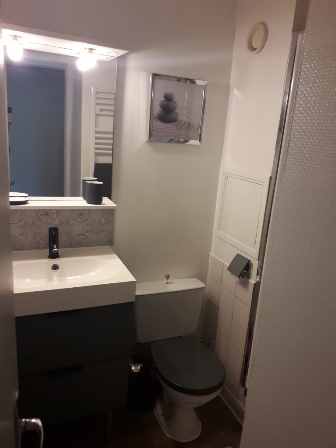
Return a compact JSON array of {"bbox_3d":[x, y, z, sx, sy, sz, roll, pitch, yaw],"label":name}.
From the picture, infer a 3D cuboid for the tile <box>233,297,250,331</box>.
[{"bbox_3d":[0.429,0.523,2.028,0.012,0.151,0.152,-2,16,-24],"label":"tile"}]

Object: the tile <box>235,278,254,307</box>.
[{"bbox_3d":[0.441,0.377,1.990,0.012,0.151,0.152,-2,16,-24],"label":"tile"}]

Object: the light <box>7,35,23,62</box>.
[{"bbox_3d":[-0.656,-0.759,1.513,0.062,0.094,0.062,-2,16,-24],"label":"light"}]

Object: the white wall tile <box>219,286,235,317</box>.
[{"bbox_3d":[0.364,0.479,2.139,0.010,0.150,0.150,-2,15,-24],"label":"white wall tile"}]

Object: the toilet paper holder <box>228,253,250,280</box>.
[{"bbox_3d":[0.393,0.243,1.952,0.074,0.115,0.130,-2,15,-24],"label":"toilet paper holder"}]

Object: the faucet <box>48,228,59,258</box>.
[{"bbox_3d":[-0.551,0.102,1.706,0.050,0.157,0.130,-2,15,-24],"label":"faucet"}]

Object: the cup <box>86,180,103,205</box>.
[{"bbox_3d":[-0.377,-0.158,1.792,0.083,0.107,0.083,-2,15,-24],"label":"cup"}]

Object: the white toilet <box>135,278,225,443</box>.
[{"bbox_3d":[0.072,0.781,2.018,0.440,0.724,0.630,-2,16,-24],"label":"white toilet"}]

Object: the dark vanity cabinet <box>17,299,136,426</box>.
[{"bbox_3d":[-0.546,0.576,1.738,0.600,0.575,0.470,-2,15,-24],"label":"dark vanity cabinet"}]

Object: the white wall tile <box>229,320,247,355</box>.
[{"bbox_3d":[0.413,0.665,2.042,0.010,0.150,0.150,-2,15,-24],"label":"white wall tile"}]

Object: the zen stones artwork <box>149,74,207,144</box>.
[{"bbox_3d":[0.052,-0.623,1.931,0.340,0.348,0.025,-2,15,-24],"label":"zen stones artwork"}]

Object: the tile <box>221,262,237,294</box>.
[{"bbox_3d":[0.380,0.337,2.128,0.012,0.151,0.154,-2,16,-24],"label":"tile"}]

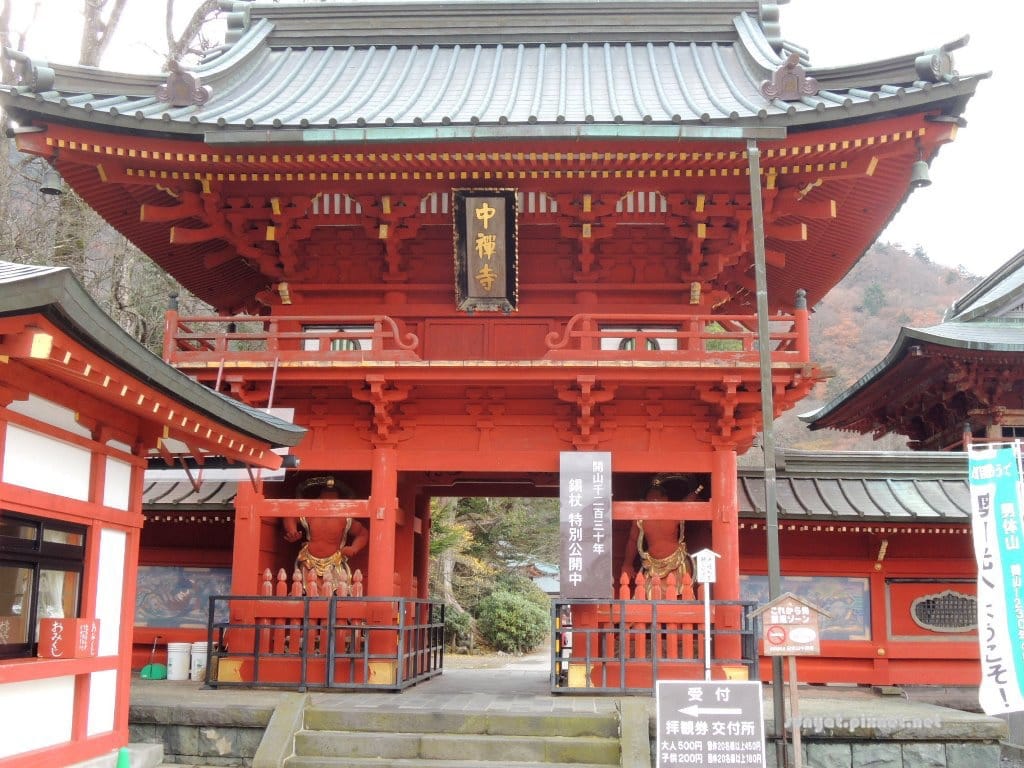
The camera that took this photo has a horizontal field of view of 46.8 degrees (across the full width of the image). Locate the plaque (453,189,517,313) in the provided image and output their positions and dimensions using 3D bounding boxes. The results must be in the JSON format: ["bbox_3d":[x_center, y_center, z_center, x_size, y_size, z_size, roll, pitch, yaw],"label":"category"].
[{"bbox_3d":[-0.337,-1.765,15.714,0.845,1.650,0.153,0,18,3],"label":"plaque"}]

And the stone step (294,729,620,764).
[{"bbox_3d":[-0.466,3.184,10.368,2.808,0.167,0.450,0,-11,3],"label":"stone step"}]

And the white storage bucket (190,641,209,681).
[{"bbox_3d":[-4.112,3.695,15.785,0.309,0.505,0.309,1,-11,0],"label":"white storage bucket"}]

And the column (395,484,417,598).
[{"bbox_3d":[-1.642,2.811,17.605,0.346,2.992,0.346,0,-11,3],"label":"column"}]

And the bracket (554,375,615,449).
[{"bbox_3d":[0.977,0.391,15.560,0.804,0.804,1.122,0,-11,3],"label":"bracket"}]

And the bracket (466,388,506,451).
[{"bbox_3d":[-0.340,0.457,15.401,0.522,0.810,0.198,0,-11,3],"label":"bracket"}]

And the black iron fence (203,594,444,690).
[{"bbox_3d":[-2.271,3.364,15.559,2.340,1.058,4.095,0,-11,3],"label":"black iron fence"}]

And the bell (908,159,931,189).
[{"bbox_3d":[4.919,-2.556,14.230,0.267,0.304,0.267,0,-11,3],"label":"bell"}]

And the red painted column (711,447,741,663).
[{"bbox_3d":[2.694,2.150,14.908,0.324,2.696,0.324,0,-11,3],"label":"red painted column"}]

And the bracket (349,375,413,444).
[{"bbox_3d":[-1.667,0.357,14.950,0.738,0.761,0.972,0,-11,3],"label":"bracket"}]

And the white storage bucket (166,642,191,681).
[{"bbox_3d":[-4.469,3.730,15.938,0.309,0.486,0.309,1,-11,0],"label":"white storage bucket"}]

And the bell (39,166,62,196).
[{"bbox_3d":[-5.780,-2.564,14.837,0.267,0.317,0.267,0,-11,3],"label":"bell"}]

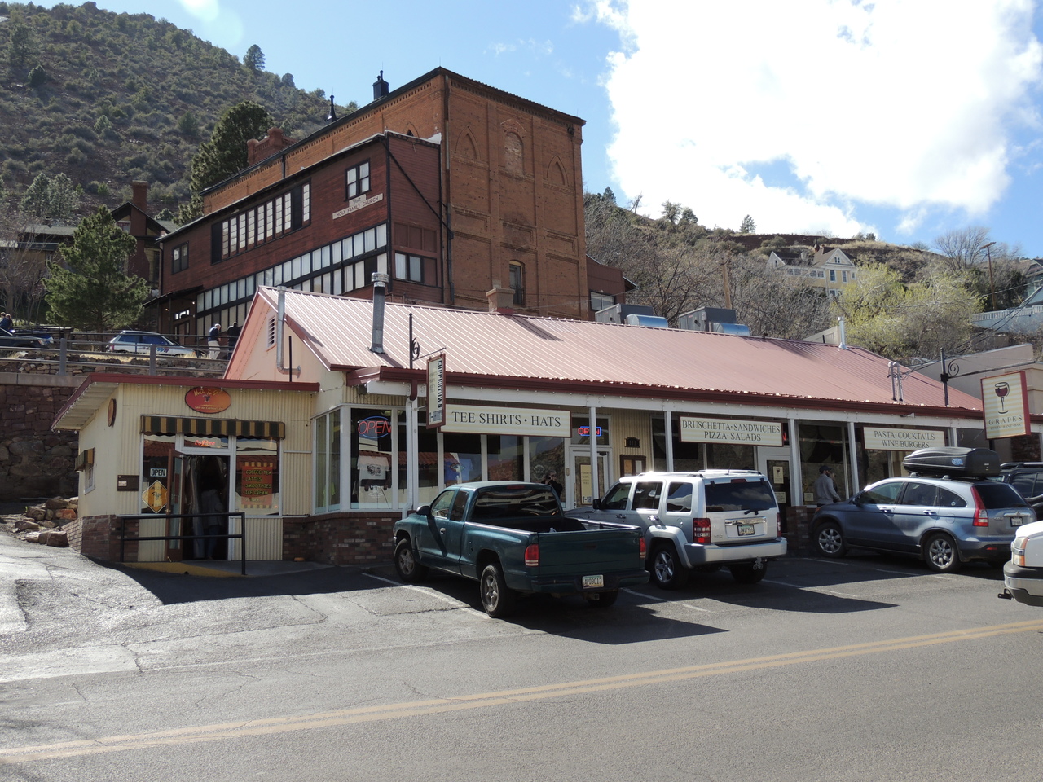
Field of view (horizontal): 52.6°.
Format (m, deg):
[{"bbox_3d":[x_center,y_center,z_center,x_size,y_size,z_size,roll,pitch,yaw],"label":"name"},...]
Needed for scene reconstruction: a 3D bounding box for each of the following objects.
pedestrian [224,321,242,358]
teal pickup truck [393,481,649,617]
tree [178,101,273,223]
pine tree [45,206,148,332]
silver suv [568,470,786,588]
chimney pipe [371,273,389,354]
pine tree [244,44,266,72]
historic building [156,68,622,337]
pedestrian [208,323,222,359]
[{"bbox_3d":[-11.983,-2.019,43.773,0.550,1.740,0.400,1,-8,-15],"label":"pedestrian"},{"bbox_3d":[-0.249,2.262,15.836,1.830,1.660,5.450,1,-2,-26],"label":"teal pickup truck"},{"bbox_3d":[-19.439,-11.638,70.431,6.900,16.218,6.900,-2,-8,0],"label":"tree"},{"bbox_3d":[-20.405,-5.772,50.404,4.900,6.401,4.900,-2,-8,0],"label":"pine tree"},{"bbox_3d":[2.511,2.297,18.249,1.840,1.790,4.490,1,-2,-26],"label":"silver suv"},{"bbox_3d":[-2.743,-1.516,20.172,0.310,1.584,0.310,1,-8,0],"label":"chimney pipe"},{"bbox_3d":[-72.385,-90.142,285.913,5.946,8.183,5.946,-2,-8,0],"label":"pine tree"},{"bbox_3d":[-7.341,-6.237,54.317,14.151,12.319,20.674,6,-11,-43],"label":"historic building"},{"bbox_3d":[-12.745,-1.973,43.770,0.500,1.680,0.550,1,-8,-15],"label":"pedestrian"}]

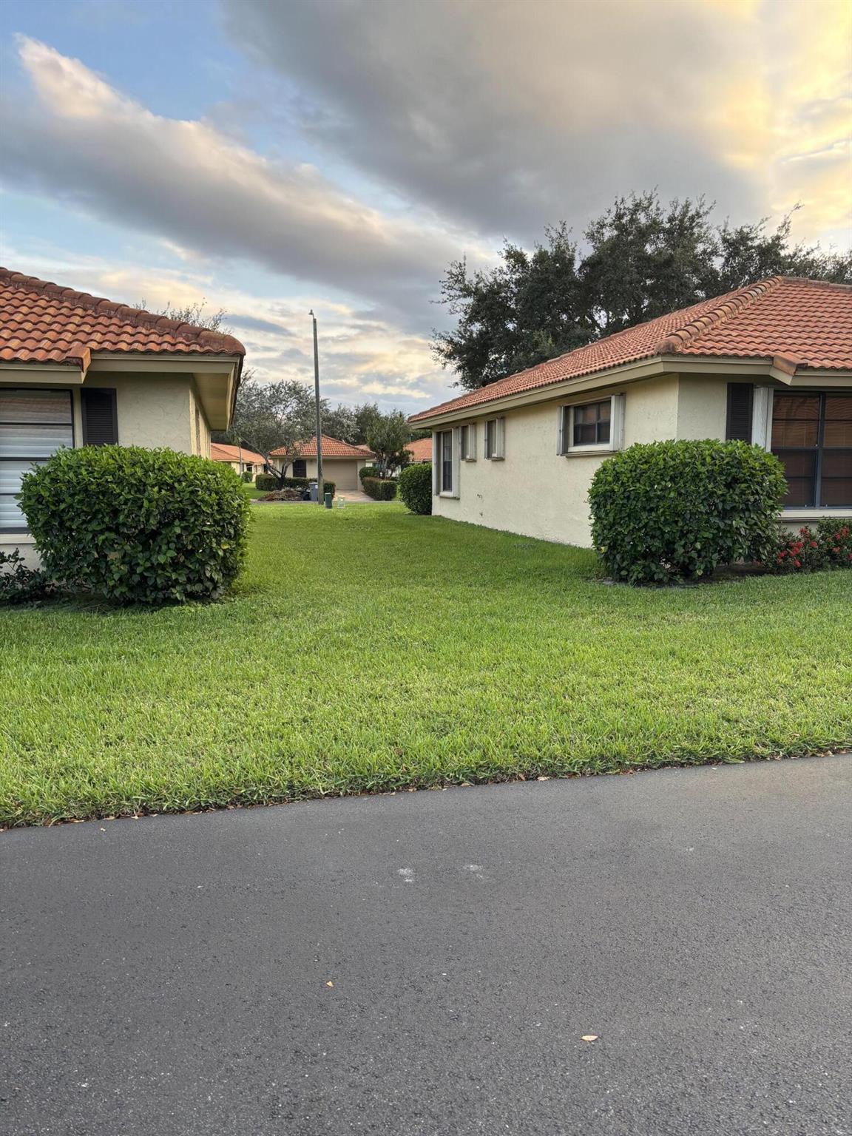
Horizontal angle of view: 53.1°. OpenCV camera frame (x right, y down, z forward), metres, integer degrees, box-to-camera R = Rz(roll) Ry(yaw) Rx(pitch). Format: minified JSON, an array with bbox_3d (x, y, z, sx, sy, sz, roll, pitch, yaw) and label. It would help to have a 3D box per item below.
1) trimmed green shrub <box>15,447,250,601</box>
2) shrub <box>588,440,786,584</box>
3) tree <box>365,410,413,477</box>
[{"bbox_3d":[-3.130,-0.514,9.400,2.270,1.600,1.300,-1,7,-13],"label":"trimmed green shrub"},{"bbox_3d":[3.180,-0.725,10.400,2.200,1.600,1.350,-1,7,-13],"label":"shrub"},{"bbox_3d":[-2.300,-7.314,54.000,3.100,5.300,3.100,-1,7,-13],"label":"tree"}]

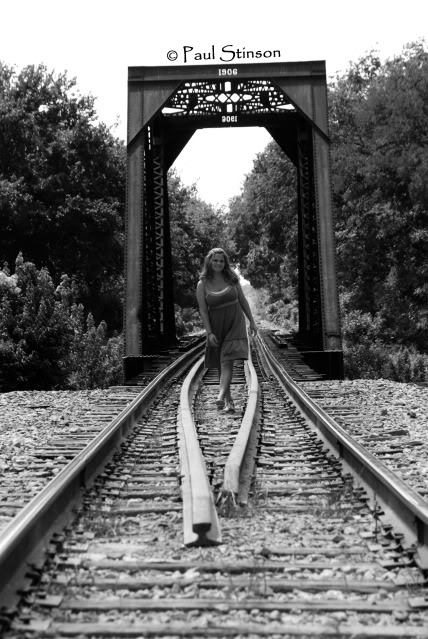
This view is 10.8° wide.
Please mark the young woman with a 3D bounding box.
[{"bbox_3d":[0.122,0.097,22.000,0.560,1.620,0.420,-1,0,7],"label":"young woman"}]

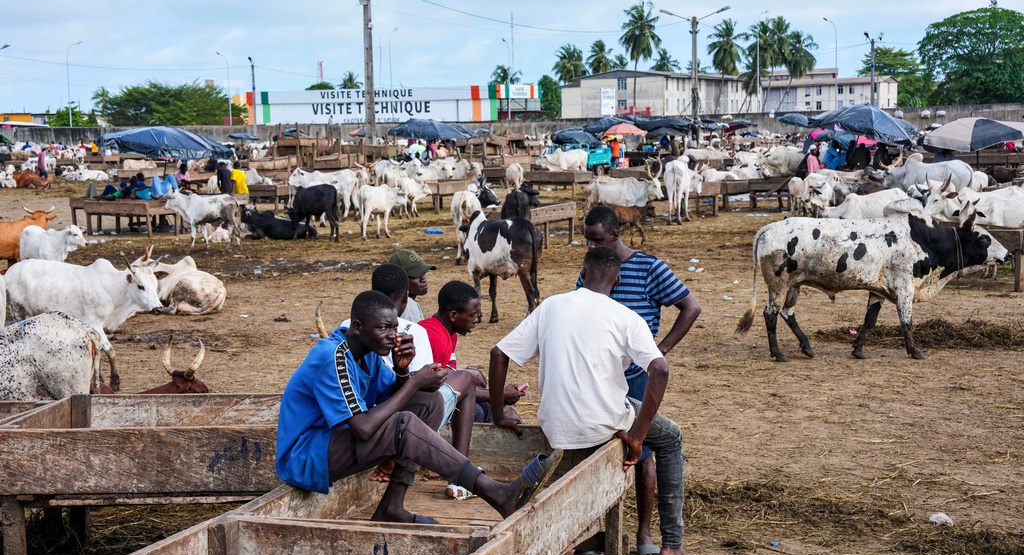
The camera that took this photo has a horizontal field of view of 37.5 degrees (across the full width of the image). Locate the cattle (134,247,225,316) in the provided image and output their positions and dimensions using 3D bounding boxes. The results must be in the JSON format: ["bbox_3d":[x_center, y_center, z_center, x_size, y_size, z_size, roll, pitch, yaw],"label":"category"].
[{"bbox_3d":[-3.930,0.014,17.883,0.650,0.790,1.600,-7,8,-44],"label":"cattle"}]

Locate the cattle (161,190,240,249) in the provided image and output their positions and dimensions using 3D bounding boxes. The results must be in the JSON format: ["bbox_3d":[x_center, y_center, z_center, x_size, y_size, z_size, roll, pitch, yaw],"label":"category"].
[{"bbox_3d":[-5.525,-1.019,27.000,1.370,1.100,0.450,0,6,7],"label":"cattle"}]

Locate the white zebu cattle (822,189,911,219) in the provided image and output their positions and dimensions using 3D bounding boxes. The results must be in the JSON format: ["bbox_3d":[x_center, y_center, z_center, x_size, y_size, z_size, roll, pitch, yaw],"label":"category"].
[{"bbox_3d":[4.632,-0.537,19.700,0.480,1.160,1.650,4,8,43],"label":"white zebu cattle"}]

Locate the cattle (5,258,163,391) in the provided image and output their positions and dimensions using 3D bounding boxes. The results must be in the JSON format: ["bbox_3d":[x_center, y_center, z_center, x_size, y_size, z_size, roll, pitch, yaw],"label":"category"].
[{"bbox_3d":[-3.695,0.338,12.941,1.850,1.120,0.520,3,7,35],"label":"cattle"}]

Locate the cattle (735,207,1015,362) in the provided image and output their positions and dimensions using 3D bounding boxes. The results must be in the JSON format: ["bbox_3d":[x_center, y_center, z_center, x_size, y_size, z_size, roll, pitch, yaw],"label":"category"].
[{"bbox_3d":[3.192,0.007,13.350,2.360,1.430,0.620,-1,6,4],"label":"cattle"}]

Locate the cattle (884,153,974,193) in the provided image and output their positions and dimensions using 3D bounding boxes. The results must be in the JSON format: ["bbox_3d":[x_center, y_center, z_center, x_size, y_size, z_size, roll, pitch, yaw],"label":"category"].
[{"bbox_3d":[8.785,-1.918,31.800,1.900,1.420,0.600,-2,6,-6],"label":"cattle"}]

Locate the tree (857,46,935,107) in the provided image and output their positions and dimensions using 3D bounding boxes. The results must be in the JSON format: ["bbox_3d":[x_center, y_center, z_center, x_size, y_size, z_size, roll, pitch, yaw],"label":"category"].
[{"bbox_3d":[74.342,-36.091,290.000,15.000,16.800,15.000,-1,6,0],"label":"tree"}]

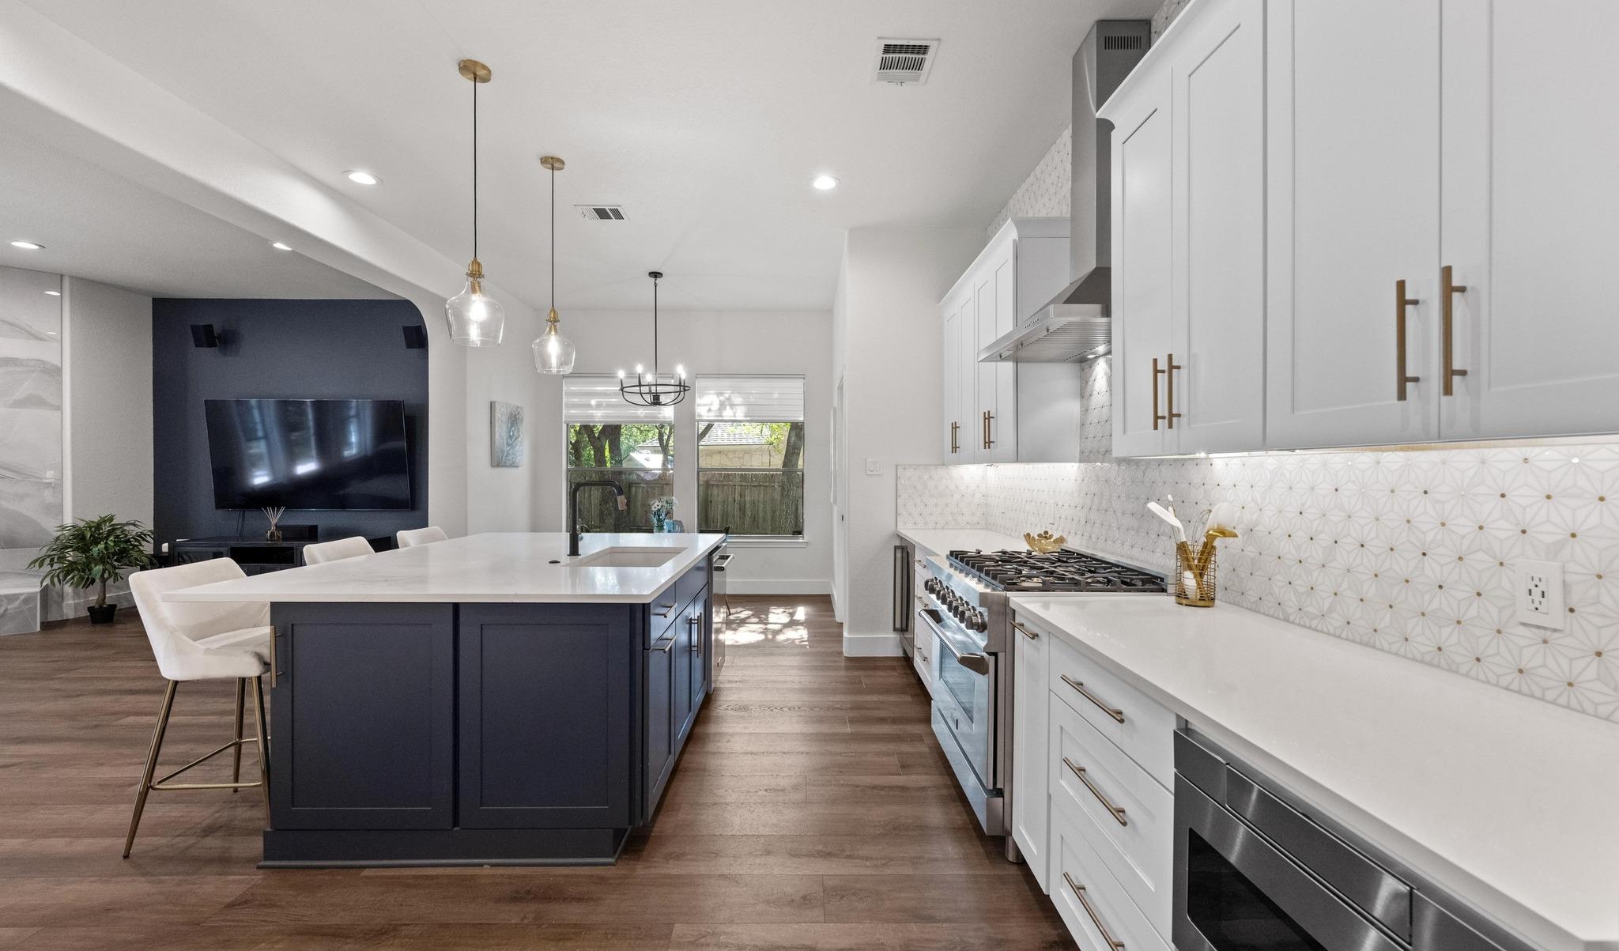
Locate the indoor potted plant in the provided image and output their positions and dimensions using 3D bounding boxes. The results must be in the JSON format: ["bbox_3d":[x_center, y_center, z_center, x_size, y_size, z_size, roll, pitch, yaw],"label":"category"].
[{"bbox_3d":[-6.426,0.830,5.669,0.790,0.970,0.750,0,0,-1],"label":"indoor potted plant"}]

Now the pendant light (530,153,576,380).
[{"bbox_3d":[-1.453,-1.182,3.572,0.249,1.200,0.249,0,0,-1],"label":"pendant light"}]

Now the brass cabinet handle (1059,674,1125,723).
[{"bbox_3d":[0.672,0.522,1.488,0.035,0.013,0.305,0,0,-1],"label":"brass cabinet handle"}]

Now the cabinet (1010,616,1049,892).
[{"bbox_3d":[0.984,0.830,1.956,0.602,0.751,0.275,0,0,-1],"label":"cabinet"}]

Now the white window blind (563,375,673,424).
[{"bbox_3d":[-2.110,-0.844,6.970,1.205,0.537,0.070,0,0,-1],"label":"white window blind"}]

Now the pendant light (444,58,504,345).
[{"bbox_3d":[-1.466,-1.189,2.769,0.234,1.203,0.234,0,0,-1],"label":"pendant light"}]

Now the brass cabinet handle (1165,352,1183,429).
[{"bbox_3d":[0.995,-0.227,1.712,0.036,0.203,0.012,0,0,-1],"label":"brass cabinet handle"}]

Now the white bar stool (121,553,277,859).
[{"bbox_3d":[-2.099,0.818,2.395,0.520,0.980,0.480,0,0,-1],"label":"white bar stool"}]

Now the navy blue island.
[{"bbox_3d":[-1.366,0.849,3.192,1.634,0.916,2.160,0,0,-1],"label":"navy blue island"}]

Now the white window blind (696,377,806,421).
[{"bbox_3d":[-0.655,-0.859,6.993,1.192,0.520,0.070,0,0,-1],"label":"white window blind"}]

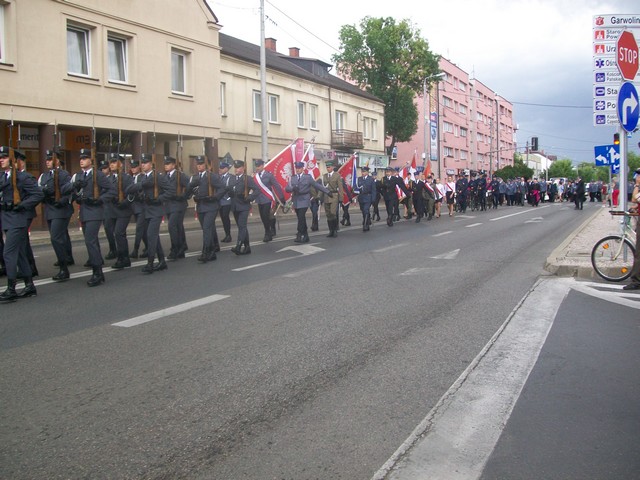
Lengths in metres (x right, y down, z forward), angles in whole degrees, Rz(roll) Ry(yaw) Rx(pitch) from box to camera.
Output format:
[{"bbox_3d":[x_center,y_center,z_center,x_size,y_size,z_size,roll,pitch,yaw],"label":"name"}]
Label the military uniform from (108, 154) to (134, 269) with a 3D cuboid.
[{"bbox_3d":[-3.246,-0.464,10.803,0.600,1.850,0.550,1,5,25],"label":"military uniform"}]

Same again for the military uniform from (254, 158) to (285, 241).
[{"bbox_3d":[-1.131,-0.858,14.756,0.600,1.820,0.550,1,5,25],"label":"military uniform"}]

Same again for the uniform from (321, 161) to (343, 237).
[{"bbox_3d":[0.318,-1.004,16.300,0.520,1.870,0.420,2,6,25],"label":"uniform"}]

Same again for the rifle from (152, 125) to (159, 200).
[{"bbox_3d":[-2.456,-1.159,9.950,0.060,1.160,0.150,-1,0,12],"label":"rifle"}]

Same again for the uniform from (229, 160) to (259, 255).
[{"bbox_3d":[-1.523,-0.625,13.000,0.520,1.840,0.430,2,6,25],"label":"uniform"}]

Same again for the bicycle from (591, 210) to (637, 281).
[{"bbox_3d":[4.780,0.084,9.623,1.740,1.020,0.580,-1,5,-5],"label":"bicycle"}]

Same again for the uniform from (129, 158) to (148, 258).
[{"bbox_3d":[-3.418,-0.577,12.501,0.580,1.840,0.550,1,5,25],"label":"uniform"}]

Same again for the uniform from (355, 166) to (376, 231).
[{"bbox_3d":[1.303,-1.153,18.850,0.530,1.820,0.420,2,6,25],"label":"uniform"}]

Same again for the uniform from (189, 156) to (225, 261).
[{"bbox_3d":[-1.994,-0.541,11.800,0.550,1.840,0.450,2,6,25],"label":"uniform"}]

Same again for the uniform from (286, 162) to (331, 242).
[{"bbox_3d":[-0.239,-0.876,15.150,0.800,1.840,0.600,2,6,25],"label":"uniform"}]

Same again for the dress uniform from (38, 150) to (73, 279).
[{"bbox_3d":[-3.756,-0.353,9.505,0.600,1.850,0.550,1,5,25],"label":"dress uniform"}]

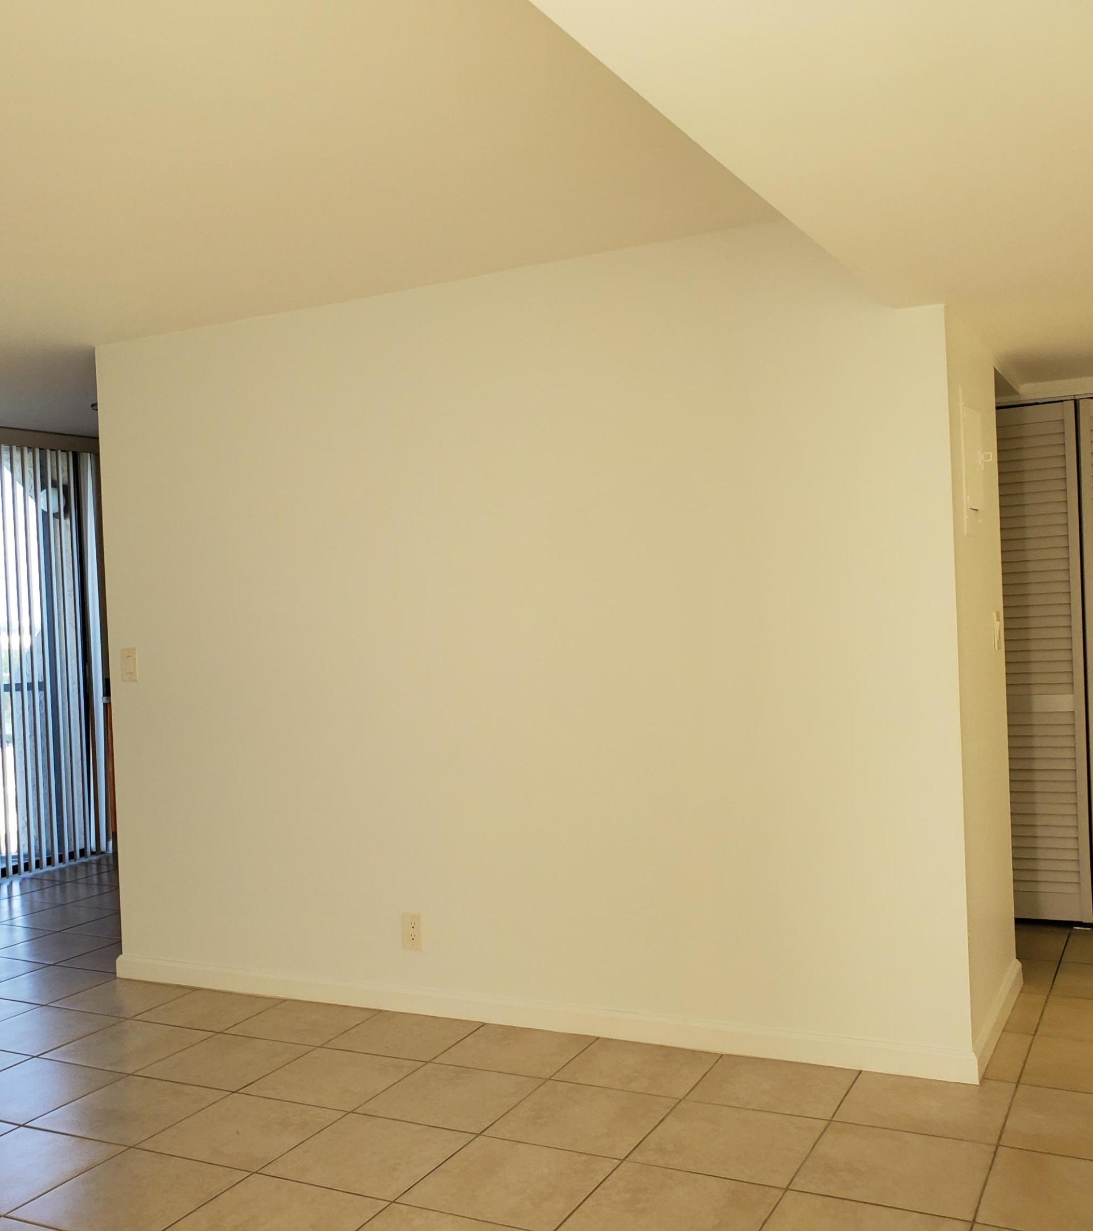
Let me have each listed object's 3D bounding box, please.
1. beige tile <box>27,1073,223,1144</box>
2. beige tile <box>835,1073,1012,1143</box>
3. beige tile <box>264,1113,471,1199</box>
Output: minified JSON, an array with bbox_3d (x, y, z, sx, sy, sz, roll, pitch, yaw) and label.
[{"bbox_3d":[-1.179,1.401,3.493,0.407,0.011,0.395,-2,0,27],"label":"beige tile"},{"bbox_3d":[1.014,1.301,3.273,0.407,0.011,0.395,-2,0,27],"label":"beige tile"},{"bbox_3d":[-0.439,1.346,3.071,0.400,0.010,0.392,-2,0,27],"label":"beige tile"}]

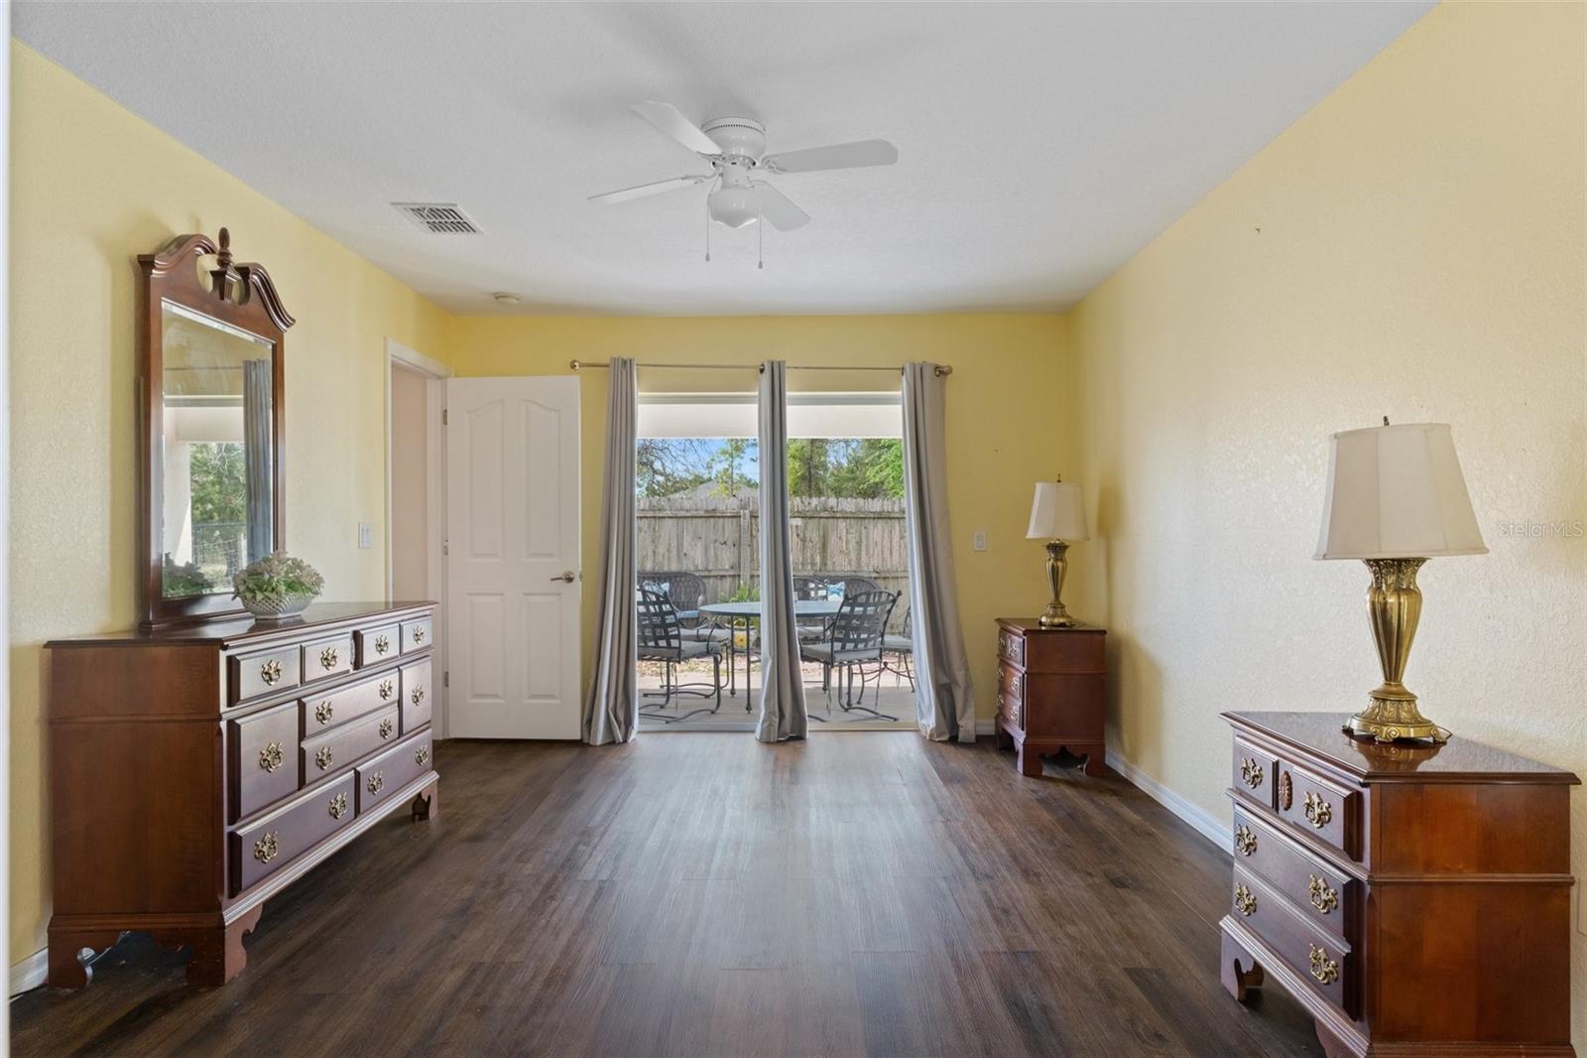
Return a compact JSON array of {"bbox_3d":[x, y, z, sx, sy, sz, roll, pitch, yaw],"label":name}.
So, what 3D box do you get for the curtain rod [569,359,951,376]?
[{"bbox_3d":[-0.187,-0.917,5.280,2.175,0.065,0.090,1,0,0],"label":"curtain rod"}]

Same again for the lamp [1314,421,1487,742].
[{"bbox_3d":[1.395,0.105,2.150,0.335,0.745,0.335,0,0,0],"label":"lamp"}]

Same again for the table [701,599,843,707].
[{"bbox_3d":[-0.030,0.970,7.270,1.360,0.727,1.340,0,0,0],"label":"table"}]

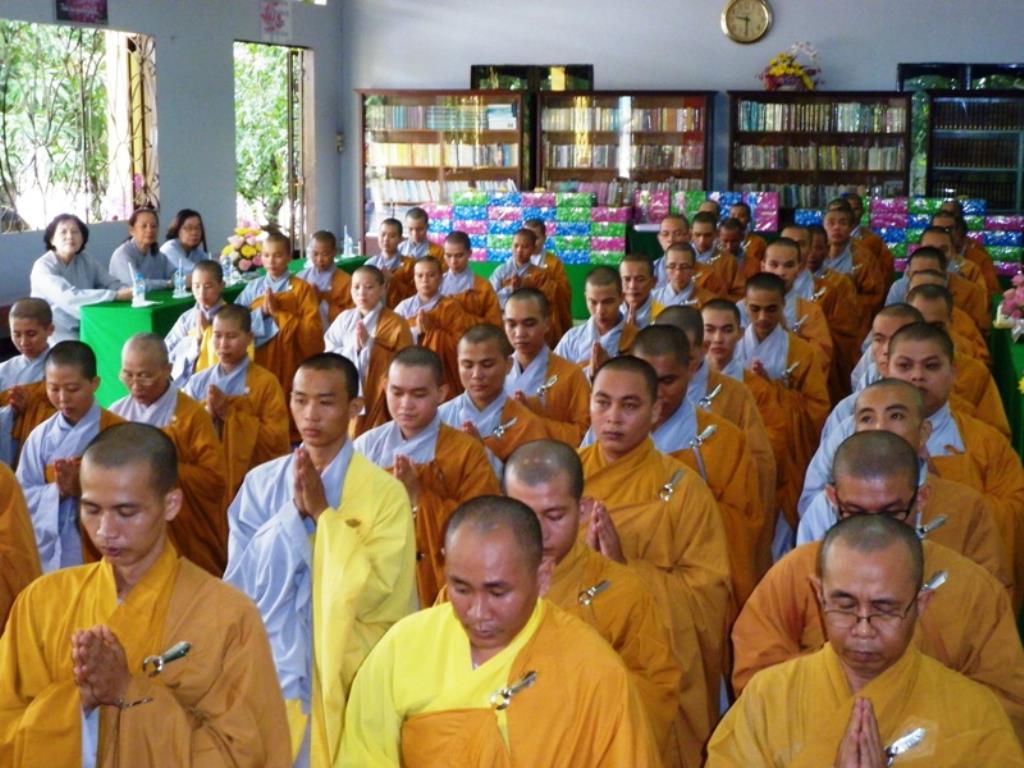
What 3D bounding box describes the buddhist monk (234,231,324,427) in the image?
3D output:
[{"bbox_3d":[-1.177,-0.210,9.482,0.470,1.161,0.530,3,9,18],"label":"buddhist monk"}]

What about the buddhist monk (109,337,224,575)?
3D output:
[{"bbox_3d":[-1.147,0.359,5.975,0.470,1.058,0.530,3,9,16],"label":"buddhist monk"}]

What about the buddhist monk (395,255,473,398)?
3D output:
[{"bbox_3d":[-0.406,-0.152,9.523,0.450,1.038,0.530,3,9,16],"label":"buddhist monk"}]

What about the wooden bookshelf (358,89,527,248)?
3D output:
[{"bbox_3d":[-0.531,-1.343,14.775,1.379,2.027,0.360,3,8,16],"label":"wooden bookshelf"}]

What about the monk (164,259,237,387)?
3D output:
[{"bbox_3d":[-1.529,-0.113,9.432,0.480,1.098,0.620,3,8,16],"label":"monk"}]

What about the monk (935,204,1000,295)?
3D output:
[{"bbox_3d":[2.830,-0.500,11.852,0.520,1.215,0.620,3,8,16],"label":"monk"}]

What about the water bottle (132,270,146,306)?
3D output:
[{"bbox_3d":[-2.072,-0.531,10.200,0.066,0.200,0.066,0,8,0],"label":"water bottle"}]

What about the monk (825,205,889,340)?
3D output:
[{"bbox_3d":[2.052,-0.525,11.534,0.480,1.208,0.530,4,9,22],"label":"monk"}]

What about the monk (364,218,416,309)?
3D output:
[{"bbox_3d":[-0.734,-0.492,11.578,0.460,1.109,0.530,3,9,16],"label":"monk"}]

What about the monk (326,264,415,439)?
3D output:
[{"bbox_3d":[-0.684,-0.074,9.022,0.450,1.028,0.530,3,9,16],"label":"monk"}]

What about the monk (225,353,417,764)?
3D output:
[{"bbox_3d":[-0.444,0.505,4.554,0.460,1.189,0.530,3,9,17],"label":"monk"}]

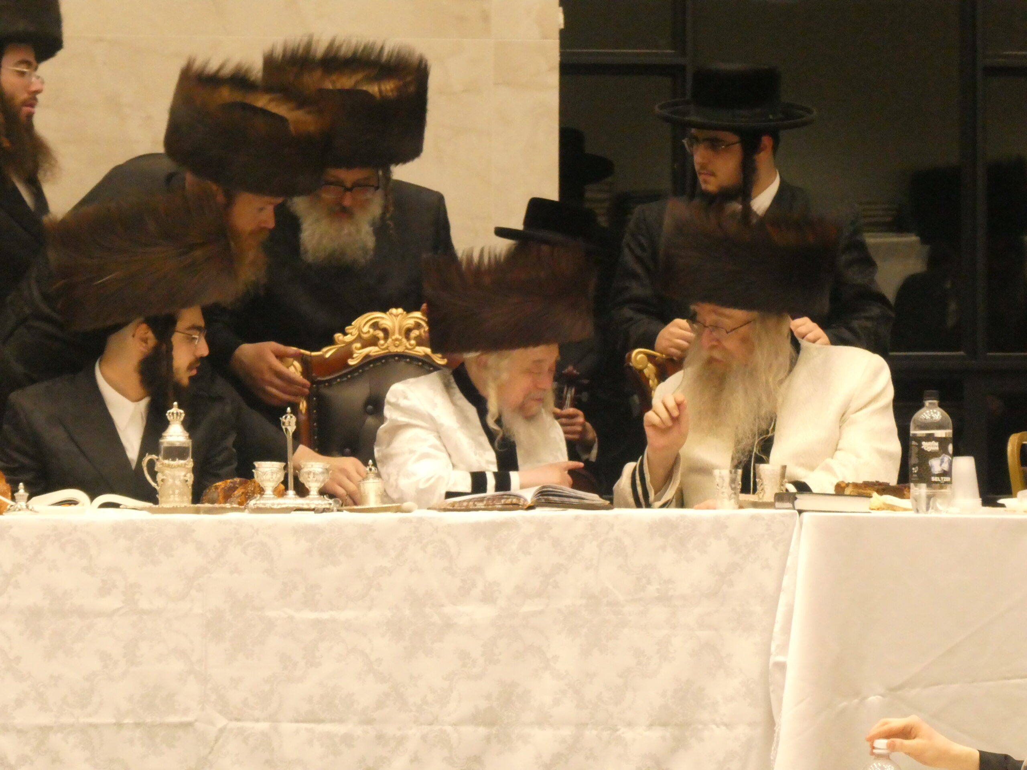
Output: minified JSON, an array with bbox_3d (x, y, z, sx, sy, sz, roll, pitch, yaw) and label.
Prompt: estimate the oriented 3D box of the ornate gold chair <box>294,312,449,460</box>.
[{"bbox_3d":[-0.257,0.426,12.800,0.580,1.188,0.640,0,0,-2],"label":"ornate gold chair"}]

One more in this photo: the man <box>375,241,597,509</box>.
[{"bbox_3d":[-0.059,0.357,12.620,0.540,1.326,0.660,0,0,-38],"label":"man"}]

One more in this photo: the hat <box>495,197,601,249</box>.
[{"bbox_3d":[0.103,-0.351,13.200,0.310,0.120,0.350,10,2,6],"label":"hat"}]

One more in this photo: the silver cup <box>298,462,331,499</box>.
[{"bbox_3d":[-0.407,0.195,12.150,0.067,0.076,0.067,0,0,0],"label":"silver cup"}]

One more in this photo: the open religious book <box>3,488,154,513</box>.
[{"bbox_3d":[-0.902,0.240,12.300,0.310,0.048,0.220,0,0,0],"label":"open religious book"}]

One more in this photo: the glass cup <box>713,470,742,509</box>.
[{"bbox_3d":[0.440,0.215,12.220,0.060,0.084,0.060,0,0,0],"label":"glass cup"}]

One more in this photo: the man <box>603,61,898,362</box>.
[{"bbox_3d":[0.529,0.152,13.200,0.620,1.737,0.420,0,0,7],"label":"man"}]

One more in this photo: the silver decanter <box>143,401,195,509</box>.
[{"bbox_3d":[-0.713,0.144,12.220,0.106,0.213,0.078,0,0,0],"label":"silver decanter"}]

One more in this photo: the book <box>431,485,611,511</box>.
[{"bbox_3d":[0.022,0.235,12.350,0.367,0.050,0.250,0,0,0],"label":"book"}]

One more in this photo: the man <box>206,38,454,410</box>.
[{"bbox_3d":[-0.409,0.122,13.250,0.580,1.797,0.460,0,0,0],"label":"man"}]

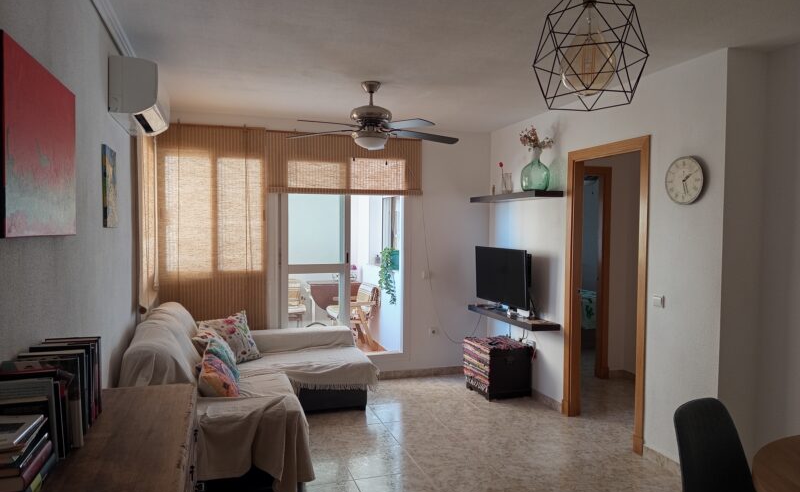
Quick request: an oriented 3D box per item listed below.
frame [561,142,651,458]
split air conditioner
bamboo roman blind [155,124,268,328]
[{"bbox_3d":[1.534,0.319,4.106,0.125,2.120,0.920,0,2,-18],"label":"frame"},{"bbox_3d":[-1.468,-0.830,3.166,0.230,0.290,0.690,0,2,-18],"label":"split air conditioner"},{"bbox_3d":[-1.636,-0.136,4.908,0.930,1.870,0.050,0,2,-18],"label":"bamboo roman blind"}]

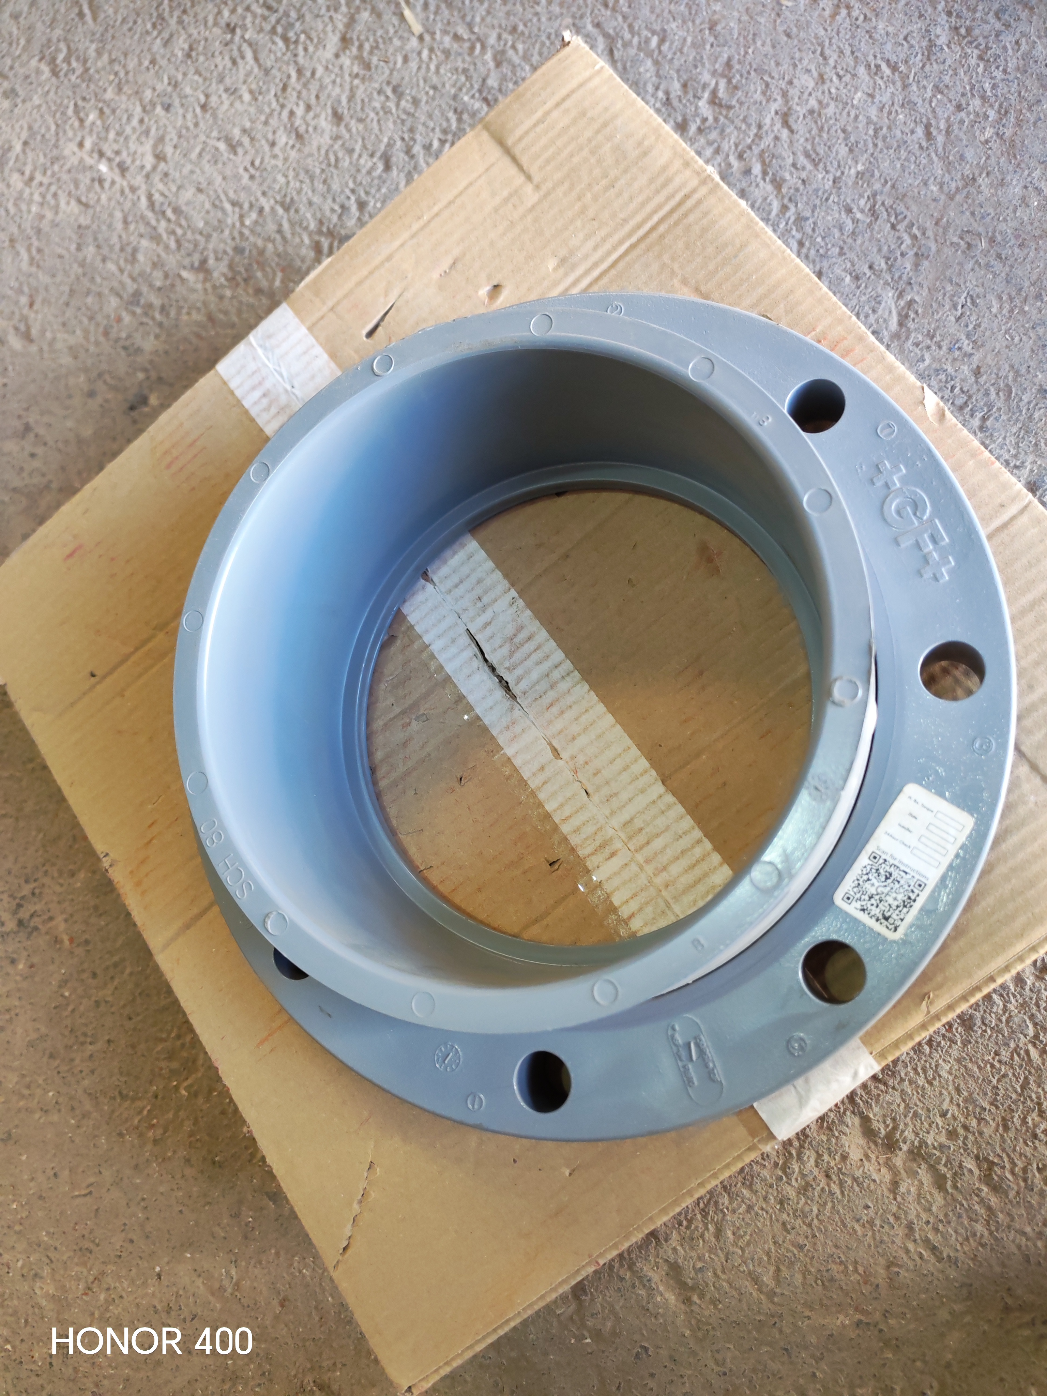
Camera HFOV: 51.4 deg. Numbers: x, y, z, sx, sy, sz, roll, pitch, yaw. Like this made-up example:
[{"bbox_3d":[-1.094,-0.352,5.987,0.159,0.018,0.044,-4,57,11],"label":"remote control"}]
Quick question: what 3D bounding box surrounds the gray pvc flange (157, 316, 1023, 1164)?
[{"bbox_3d":[0.005,-0.006,0.421,0.342,0.116,0.342,0,80,18],"label":"gray pvc flange"}]

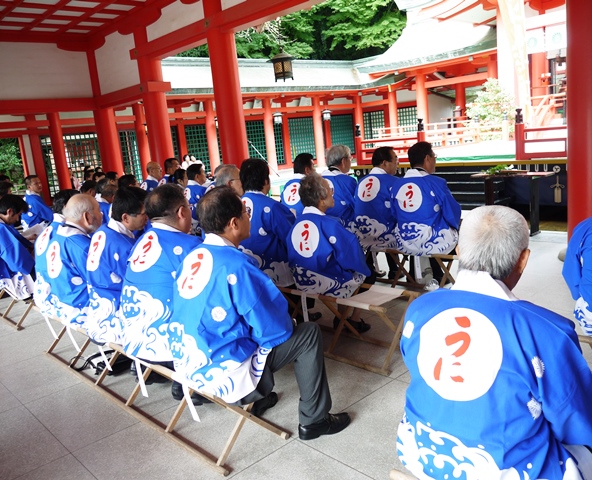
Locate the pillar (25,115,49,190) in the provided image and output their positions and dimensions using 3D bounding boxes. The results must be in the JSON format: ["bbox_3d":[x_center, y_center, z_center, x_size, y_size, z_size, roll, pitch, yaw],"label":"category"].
[{"bbox_3d":[-8.501,-2.633,17.100,0.330,2.958,0.320,-15,14,-41],"label":"pillar"}]

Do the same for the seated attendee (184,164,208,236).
[{"bbox_3d":[-1.183,-0.412,7.090,0.690,1.290,0.580,-14,14,-41],"label":"seated attendee"}]

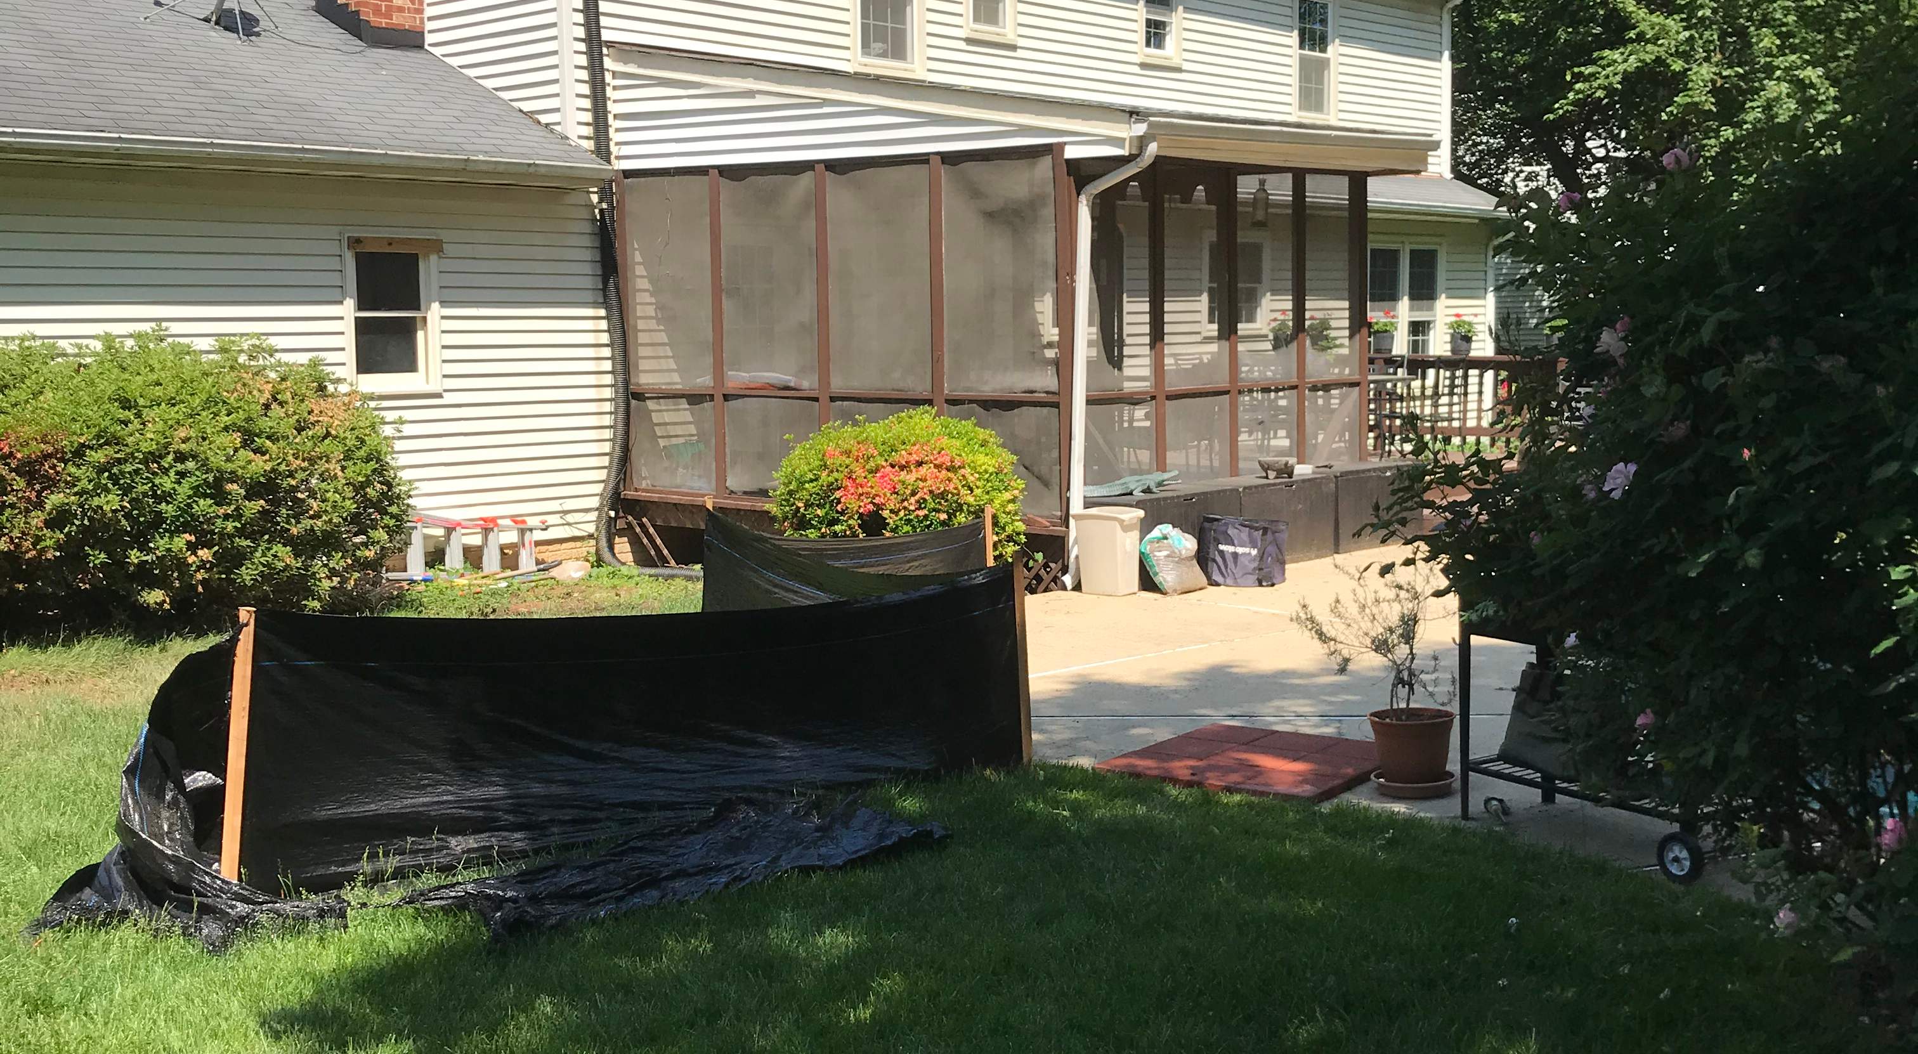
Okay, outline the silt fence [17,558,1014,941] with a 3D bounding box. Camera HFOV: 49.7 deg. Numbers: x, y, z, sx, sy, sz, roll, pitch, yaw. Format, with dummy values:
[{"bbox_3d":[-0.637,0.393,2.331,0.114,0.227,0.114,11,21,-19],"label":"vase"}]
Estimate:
[{"bbox_3d":[-0.981,0.618,6.465,3.460,0.790,1.300,-4,7,-33],"label":"silt fence"}]

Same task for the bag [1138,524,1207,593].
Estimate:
[{"bbox_3d":[1.310,0.202,12.676,0.250,0.420,0.420,4,7,41],"label":"bag"}]

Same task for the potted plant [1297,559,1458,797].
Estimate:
[{"bbox_3d":[1.462,0.522,7.261,0.560,0.820,0.520,0,6,0],"label":"potted plant"}]

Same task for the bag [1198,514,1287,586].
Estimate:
[{"bbox_3d":[1.802,0.155,13.090,0.520,0.440,0.420,0,6,1],"label":"bag"}]

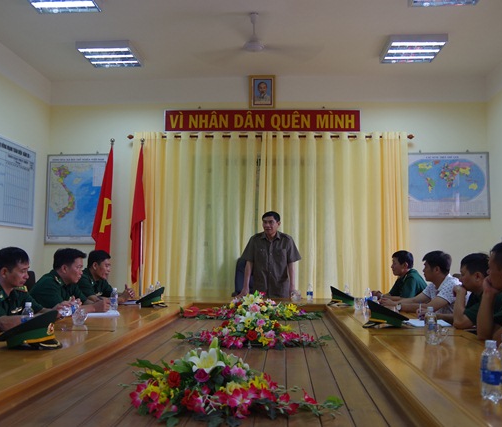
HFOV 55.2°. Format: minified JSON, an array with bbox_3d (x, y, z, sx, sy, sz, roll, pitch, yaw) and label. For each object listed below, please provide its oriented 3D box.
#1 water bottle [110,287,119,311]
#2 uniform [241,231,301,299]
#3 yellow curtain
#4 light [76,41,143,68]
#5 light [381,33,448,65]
[{"bbox_3d":[-1.046,0.653,3.705,0.062,0.174,0.062,0,-6,4],"label":"water bottle"},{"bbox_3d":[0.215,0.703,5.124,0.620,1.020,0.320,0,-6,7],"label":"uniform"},{"bbox_3d":[0.205,0.329,6.028,3.500,2.760,0.160,0,-6,4],"label":"yellow curtain"},{"bbox_3d":[-1.641,-1.860,5.629,0.610,0.085,0.570,0,-6,4],"label":"light"},{"bbox_3d":[1.805,-1.830,5.374,0.600,0.085,0.570,0,-6,4],"label":"light"}]

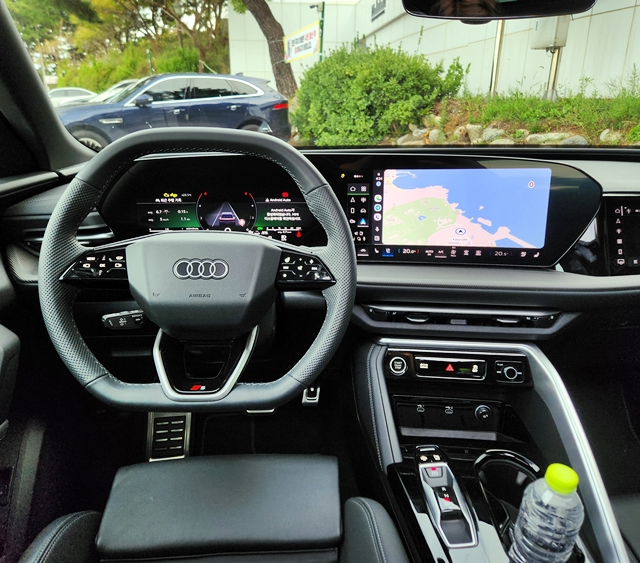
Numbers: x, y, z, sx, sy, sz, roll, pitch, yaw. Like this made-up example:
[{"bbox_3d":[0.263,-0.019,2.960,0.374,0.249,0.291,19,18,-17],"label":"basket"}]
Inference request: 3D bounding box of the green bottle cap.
[{"bbox_3d":[0.251,0.204,0.518,0.030,0.014,0.030,1,19,0],"label":"green bottle cap"}]

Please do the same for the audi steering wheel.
[{"bbox_3d":[-0.144,-0.013,0.598,0.370,0.335,0.090,0,-6,1],"label":"audi steering wheel"}]

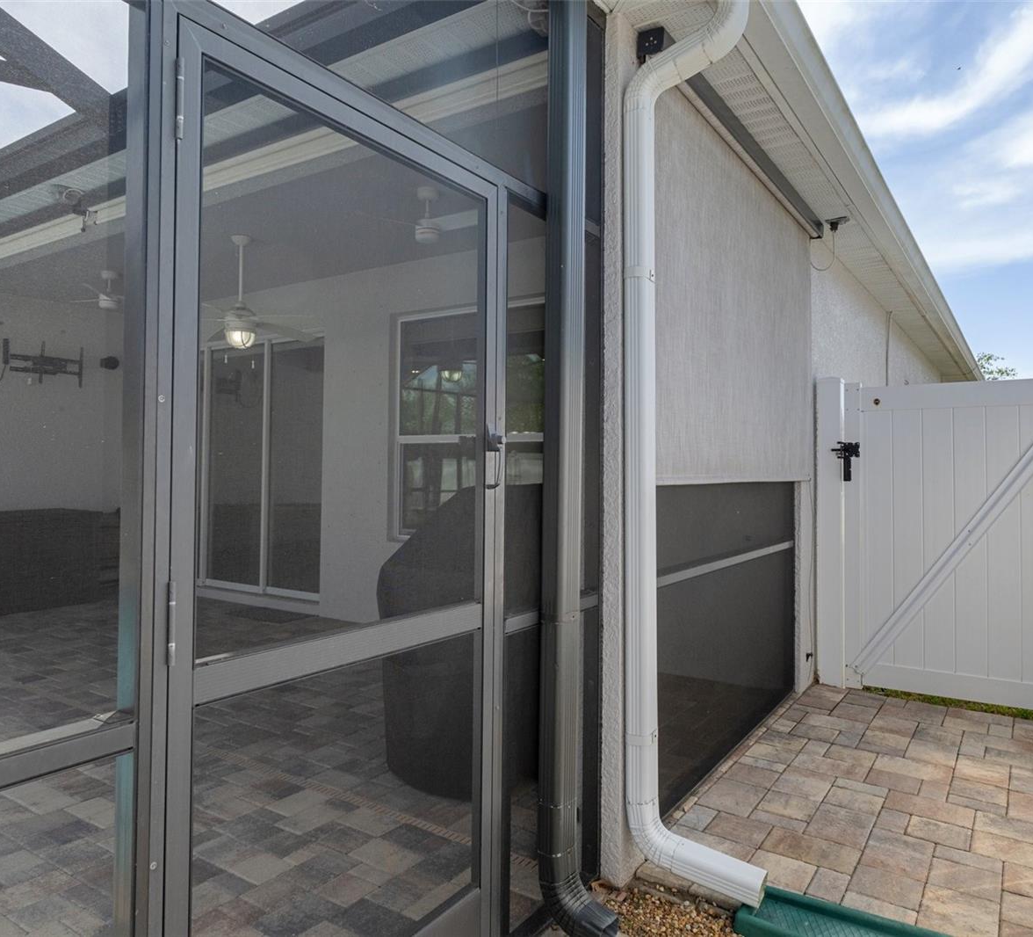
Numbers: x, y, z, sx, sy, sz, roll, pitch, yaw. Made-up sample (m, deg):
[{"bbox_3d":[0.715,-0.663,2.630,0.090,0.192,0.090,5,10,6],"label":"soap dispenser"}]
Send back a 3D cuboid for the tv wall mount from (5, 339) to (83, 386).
[{"bbox_3d":[-4.886,-1.097,7.694,0.140,0.443,0.743,0,0,35],"label":"tv wall mount"}]

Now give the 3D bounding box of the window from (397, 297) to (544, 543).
[{"bbox_3d":[-0.306,-0.346,5.834,1.737,1.871,0.120,0,0,35],"label":"window"}]

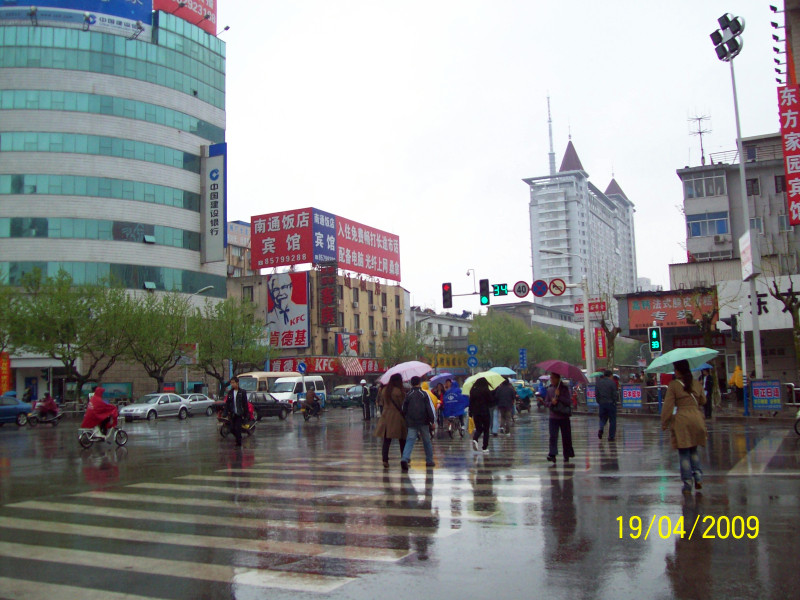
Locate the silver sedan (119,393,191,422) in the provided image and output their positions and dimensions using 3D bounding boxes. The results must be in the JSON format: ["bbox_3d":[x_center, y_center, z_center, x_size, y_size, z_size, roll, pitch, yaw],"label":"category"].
[{"bbox_3d":[-12.964,5.699,44.381,1.740,1.450,4.400,-4,-7,24],"label":"silver sedan"}]

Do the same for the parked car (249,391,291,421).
[{"bbox_3d":[-7.024,5.212,41.316,1.700,1.420,4.500,-4,-6,25],"label":"parked car"}]

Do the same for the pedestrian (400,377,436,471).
[{"bbox_3d":[0.313,2.195,14.902,0.600,1.710,0.480,-3,-6,14],"label":"pedestrian"}]

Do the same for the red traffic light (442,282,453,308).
[{"bbox_3d":[2.409,-0.203,42.200,0.420,1.250,0.300,-4,-6,23],"label":"red traffic light"}]

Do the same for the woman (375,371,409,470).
[{"bbox_3d":[-0.161,2.151,14.854,0.580,1.650,0.450,-3,-6,14],"label":"woman"}]

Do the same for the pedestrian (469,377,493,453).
[{"bbox_3d":[1.760,2.503,18.202,0.520,1.670,0.460,-4,-6,19],"label":"pedestrian"}]

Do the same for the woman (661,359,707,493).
[{"bbox_3d":[3.693,1.636,10.800,0.550,1.660,0.430,-3,-6,16],"label":"woman"}]

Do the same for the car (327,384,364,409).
[{"bbox_3d":[-3.083,6.263,54.000,1.750,1.520,4.400,-6,-7,38],"label":"car"}]

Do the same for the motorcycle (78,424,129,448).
[{"bbox_3d":[-8.003,3.489,22.528,1.480,0.970,0.580,4,-8,-44],"label":"motorcycle"}]

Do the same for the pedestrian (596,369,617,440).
[{"bbox_3d":[5.013,2.549,20.100,0.520,1.690,0.420,-3,-6,14],"label":"pedestrian"}]

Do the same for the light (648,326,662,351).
[{"bbox_3d":[9.763,1.509,31.791,0.470,0.960,0.300,-4,-6,22],"label":"light"}]

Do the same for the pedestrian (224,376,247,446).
[{"bbox_3d":[-4.166,2.841,21.200,0.520,1.730,0.380,-2,-6,7],"label":"pedestrian"}]

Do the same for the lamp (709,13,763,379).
[{"bbox_3d":[13.661,-3.741,33.633,1.100,16.160,1.500,1,-6,-26],"label":"lamp"}]

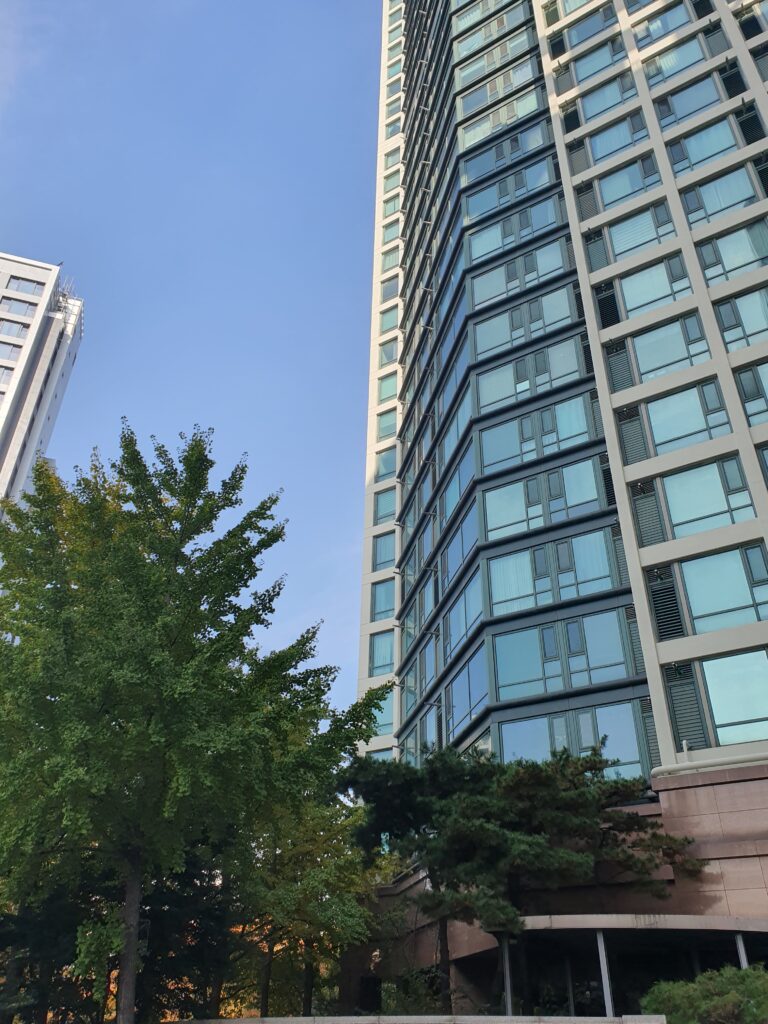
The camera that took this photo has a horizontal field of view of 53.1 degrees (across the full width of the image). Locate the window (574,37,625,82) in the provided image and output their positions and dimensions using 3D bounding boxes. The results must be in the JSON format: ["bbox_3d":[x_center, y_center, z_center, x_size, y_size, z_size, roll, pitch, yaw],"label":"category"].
[{"bbox_3d":[10.145,-21.401,36.364,2.280,2.120,0.200,-18,-37,27],"label":"window"}]

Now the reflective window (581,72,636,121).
[{"bbox_3d":[10.175,-18.528,34.696,2.333,2.165,0.200,-18,-37,27],"label":"reflective window"}]

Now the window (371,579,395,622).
[{"bbox_3d":[0.021,4.798,41.664,1.495,2.265,0.200,-18,-37,27],"label":"window"}]

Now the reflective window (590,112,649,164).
[{"bbox_3d":[9.973,-15.835,32.595,2.271,2.144,0.200,-18,-37,27],"label":"reflective window"}]

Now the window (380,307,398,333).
[{"bbox_3d":[0.408,-13.111,52.889,1.495,2.265,0.200,-18,-37,27],"label":"window"}]

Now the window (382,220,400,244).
[{"bbox_3d":[0.578,-21.491,59.124,1.500,2.120,0.200,-18,-37,27],"label":"window"}]

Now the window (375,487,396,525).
[{"bbox_3d":[0.199,-0.259,45.640,1.525,2.165,0.200,-18,-37,27],"label":"window"}]

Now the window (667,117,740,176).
[{"bbox_3d":[12.499,-14.145,30.121,2.287,2.165,0.200,-18,-37,27],"label":"window"}]

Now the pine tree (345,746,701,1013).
[{"bbox_3d":[2.578,7.323,14.353,6.650,5.690,5.200,1,-33,0],"label":"pine tree"}]

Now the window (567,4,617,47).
[{"bbox_3d":[10.139,-23.511,37.405,2.271,2.144,0.200,-18,-37,27],"label":"window"}]

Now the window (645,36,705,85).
[{"bbox_3d":[12.417,-19.158,32.897,2.353,2.144,0.200,-18,-37,27],"label":"window"}]

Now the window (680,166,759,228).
[{"bbox_3d":[12.273,-11.606,28.277,2.280,2.120,0.200,-18,-37,27],"label":"window"}]

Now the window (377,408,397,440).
[{"bbox_3d":[0.161,-5.573,48.928,1.500,2.120,0.200,-18,-37,27],"label":"window"}]

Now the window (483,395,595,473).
[{"bbox_3d":[5.864,-3.020,29.850,4.560,2.174,0.200,-18,-37,27],"label":"window"}]

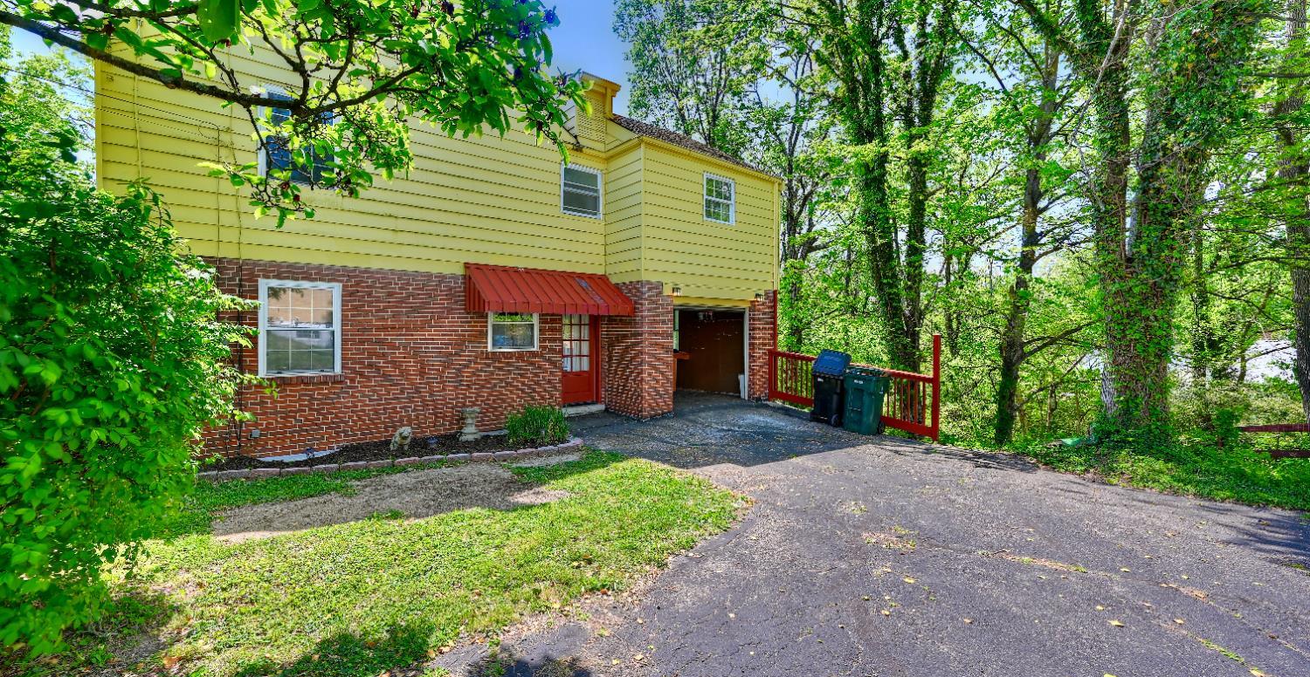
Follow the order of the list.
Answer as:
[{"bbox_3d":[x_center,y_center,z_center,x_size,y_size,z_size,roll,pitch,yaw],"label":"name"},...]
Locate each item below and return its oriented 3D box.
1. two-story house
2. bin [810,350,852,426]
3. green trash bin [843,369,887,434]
[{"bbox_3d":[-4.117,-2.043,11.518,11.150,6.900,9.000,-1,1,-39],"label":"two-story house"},{"bbox_3d":[3.450,0.963,9.980,0.610,1.360,0.700,1,1,43],"label":"bin"},{"bbox_3d":[3.870,1.114,9.330,0.660,1.120,0.580,-1,1,-39],"label":"green trash bin"}]

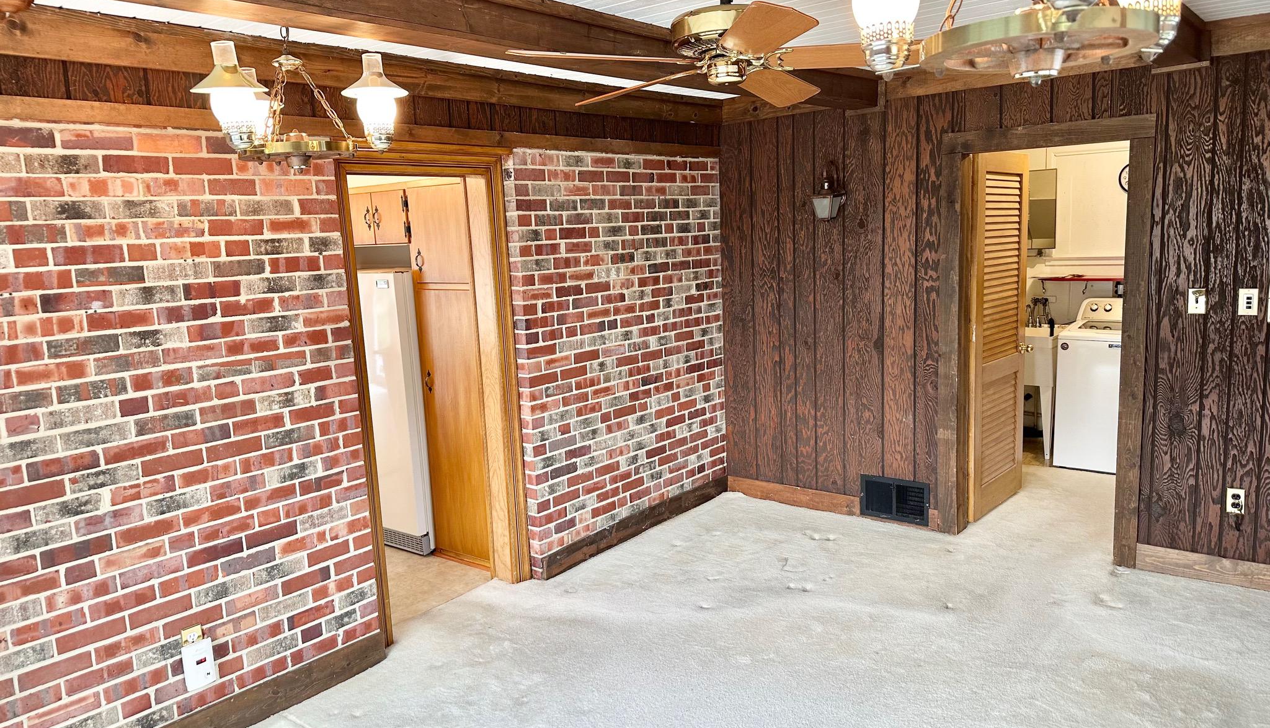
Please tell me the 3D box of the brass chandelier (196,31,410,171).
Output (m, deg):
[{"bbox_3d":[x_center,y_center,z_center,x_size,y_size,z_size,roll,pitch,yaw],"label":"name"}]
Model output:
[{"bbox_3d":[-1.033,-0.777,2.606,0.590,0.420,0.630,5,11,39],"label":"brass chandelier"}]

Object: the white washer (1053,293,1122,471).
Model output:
[{"bbox_3d":[3.296,0.135,5.934,0.690,1.100,0.680,5,11,39],"label":"white washer"}]

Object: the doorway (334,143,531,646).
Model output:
[{"bbox_3d":[-0.920,0.107,3.987,0.160,2.120,0.920,4,11,38],"label":"doorway"}]

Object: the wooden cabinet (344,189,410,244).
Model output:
[{"bbox_3d":[-1.291,-0.834,4.992,0.640,0.310,0.460,5,11,39],"label":"wooden cabinet"}]

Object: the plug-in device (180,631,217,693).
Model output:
[{"bbox_3d":[-1.508,1.040,3.046,0.042,0.160,0.096,4,11,38],"label":"plug-in device"}]

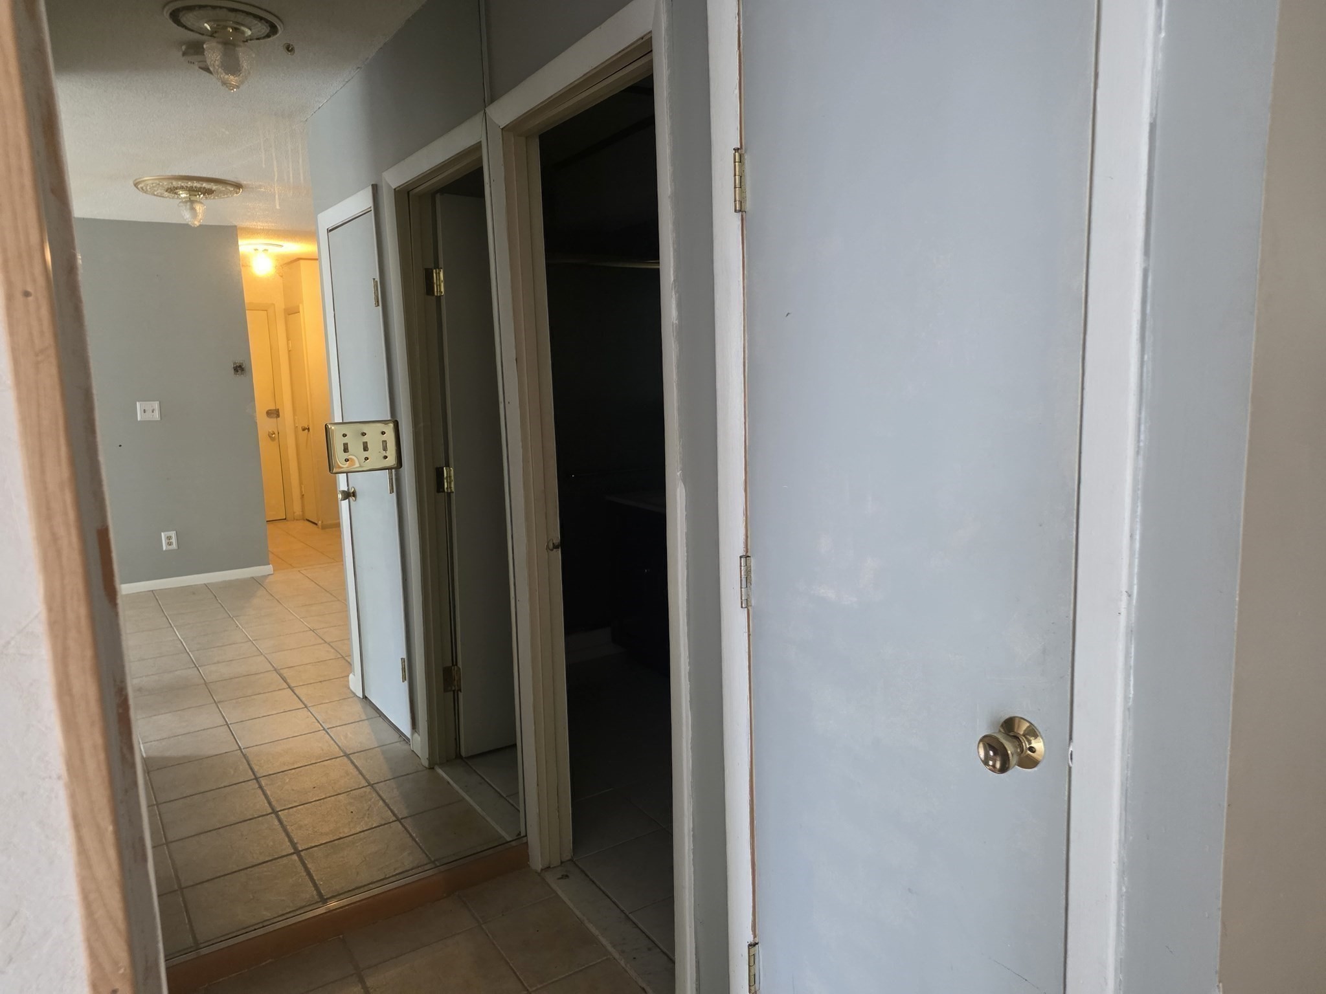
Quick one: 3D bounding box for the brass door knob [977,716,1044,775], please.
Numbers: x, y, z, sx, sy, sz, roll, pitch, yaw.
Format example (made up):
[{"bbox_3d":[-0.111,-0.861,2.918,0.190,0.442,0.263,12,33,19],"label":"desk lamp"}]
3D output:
[{"bbox_3d":[0.437,0.321,1.121,0.063,0.065,0.065,-7,9,-34],"label":"brass door knob"}]

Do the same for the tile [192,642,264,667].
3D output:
[{"bbox_3d":[-2.291,0.831,4.636,0.303,0.010,0.303,-7,9,-34],"label":"tile"}]

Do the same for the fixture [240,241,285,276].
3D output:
[{"bbox_3d":[-3.219,-1.910,7.092,0.320,0.235,0.320,-7,9,-34],"label":"fixture"}]

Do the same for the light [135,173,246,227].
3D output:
[{"bbox_3d":[-2.610,-1.619,4.880,0.525,0.200,0.525,-7,9,-34],"label":"light"}]

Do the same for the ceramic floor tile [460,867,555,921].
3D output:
[{"bbox_3d":[-0.423,1.079,2.384,0.204,0.010,0.165,-7,9,-34],"label":"ceramic floor tile"}]

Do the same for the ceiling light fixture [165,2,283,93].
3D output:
[{"bbox_3d":[-1.325,-1.356,2.689,0.320,0.200,0.320,-7,9,-34],"label":"ceiling light fixture"}]

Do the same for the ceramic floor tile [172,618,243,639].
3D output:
[{"bbox_3d":[-2.651,0.772,5.134,0.305,0.010,0.305,-7,9,-34],"label":"ceramic floor tile"}]

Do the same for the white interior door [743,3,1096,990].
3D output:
[{"bbox_3d":[0.332,0.185,1.313,0.035,1.990,0.610,-7,9,-32],"label":"white interior door"}]

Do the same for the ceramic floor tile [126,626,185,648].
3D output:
[{"bbox_3d":[-2.912,0.804,4.955,0.305,0.010,0.305,-7,9,-34],"label":"ceramic floor tile"}]

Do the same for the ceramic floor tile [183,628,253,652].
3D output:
[{"bbox_3d":[-2.473,0.801,4.881,0.305,0.010,0.305,-7,9,-34],"label":"ceramic floor tile"}]

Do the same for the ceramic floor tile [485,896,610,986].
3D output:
[{"bbox_3d":[-0.292,1.109,2.196,0.213,0.010,0.297,-7,9,-32],"label":"ceramic floor tile"}]

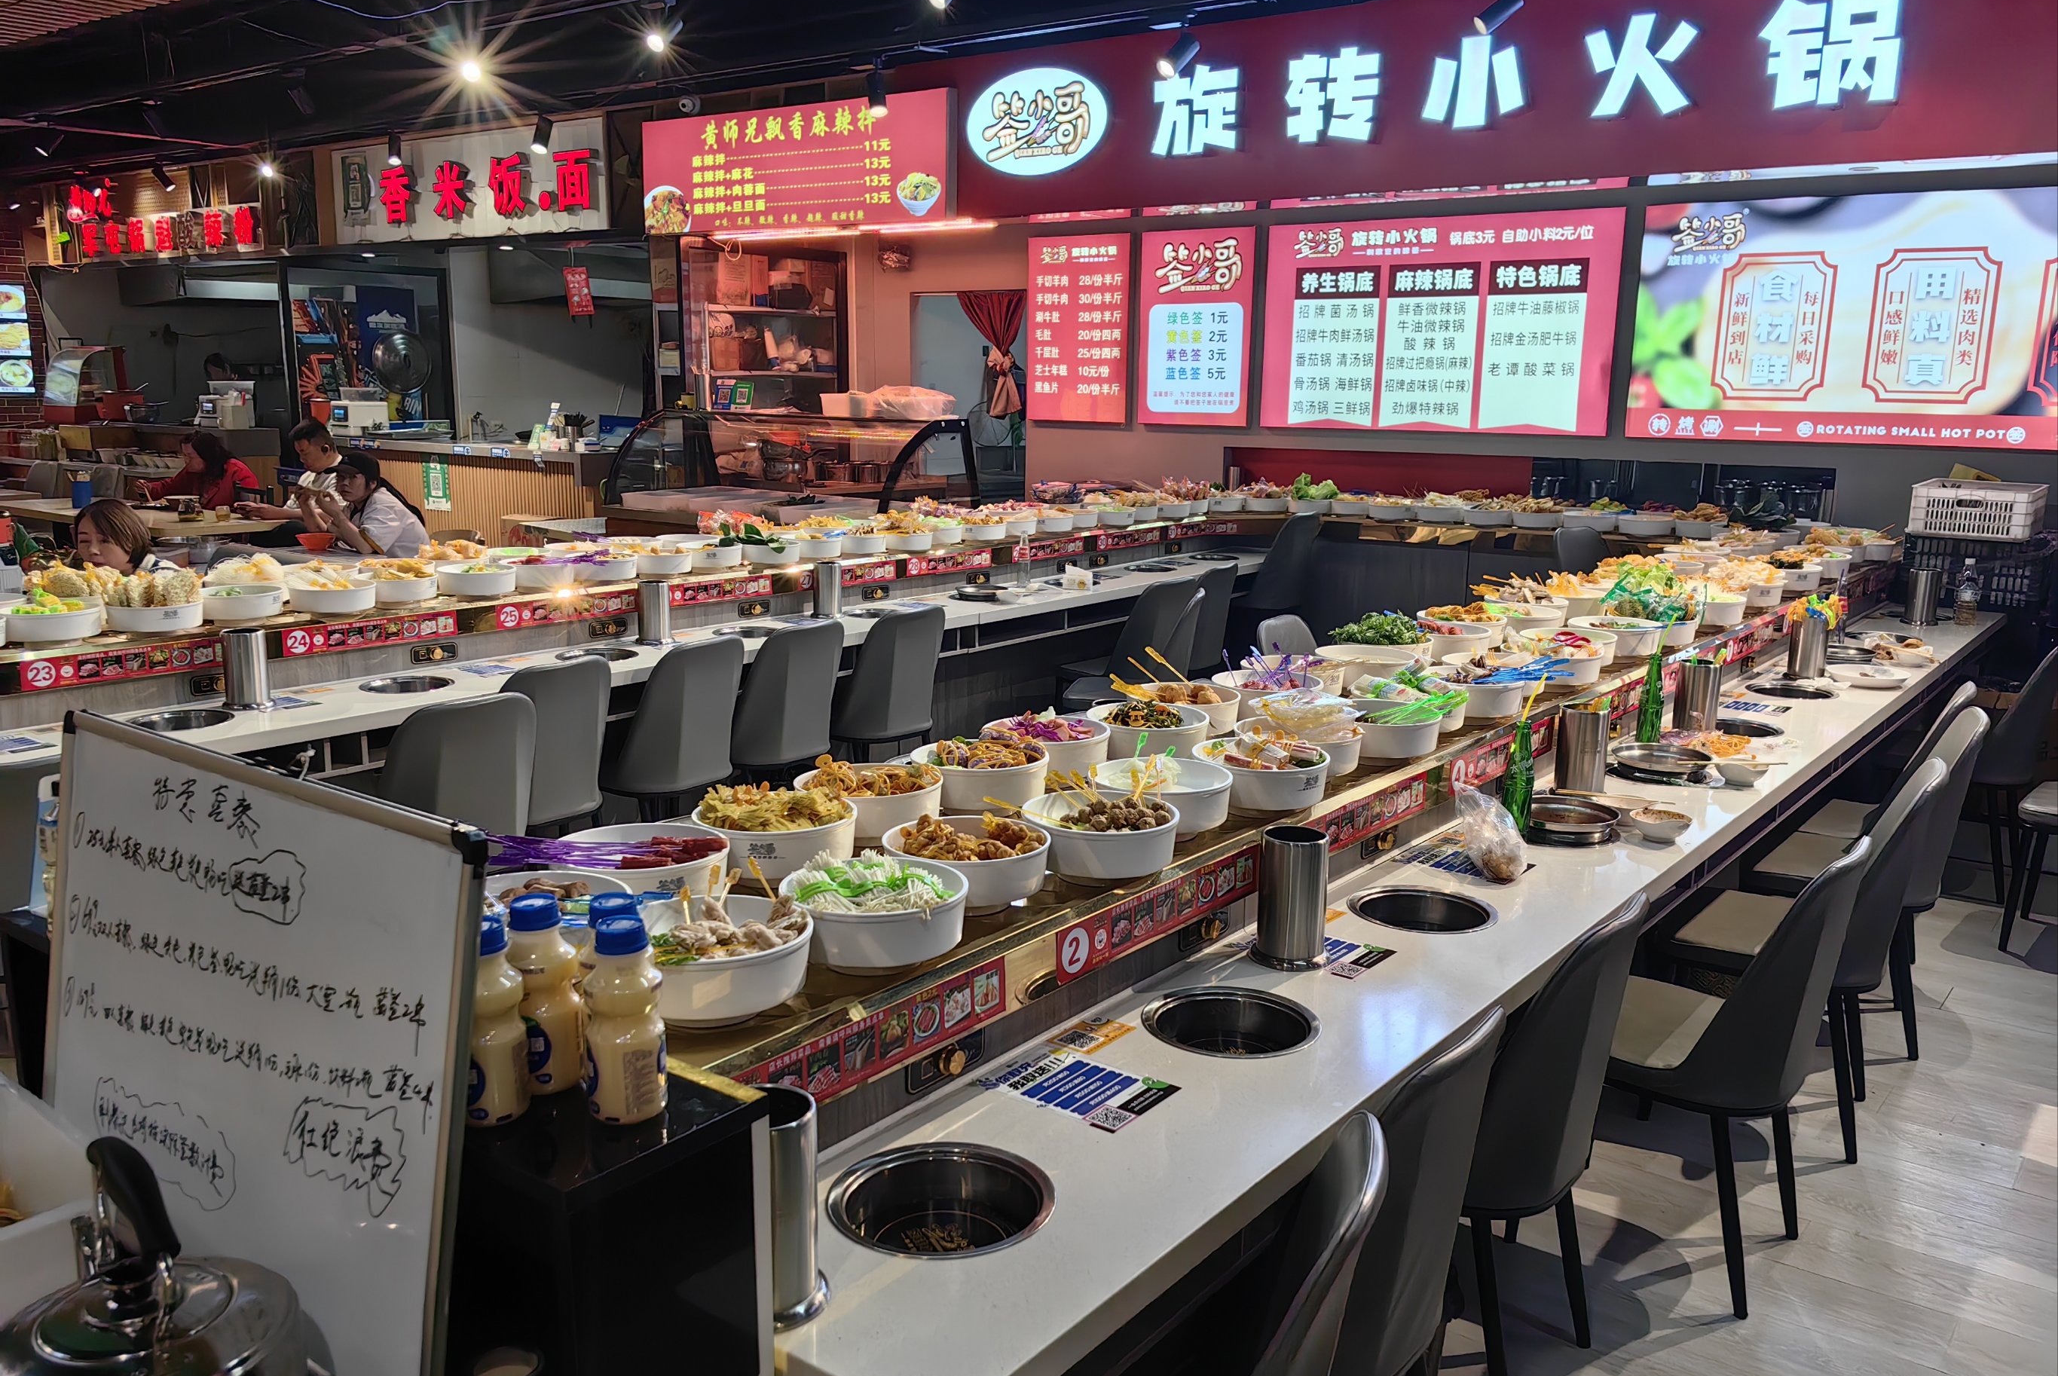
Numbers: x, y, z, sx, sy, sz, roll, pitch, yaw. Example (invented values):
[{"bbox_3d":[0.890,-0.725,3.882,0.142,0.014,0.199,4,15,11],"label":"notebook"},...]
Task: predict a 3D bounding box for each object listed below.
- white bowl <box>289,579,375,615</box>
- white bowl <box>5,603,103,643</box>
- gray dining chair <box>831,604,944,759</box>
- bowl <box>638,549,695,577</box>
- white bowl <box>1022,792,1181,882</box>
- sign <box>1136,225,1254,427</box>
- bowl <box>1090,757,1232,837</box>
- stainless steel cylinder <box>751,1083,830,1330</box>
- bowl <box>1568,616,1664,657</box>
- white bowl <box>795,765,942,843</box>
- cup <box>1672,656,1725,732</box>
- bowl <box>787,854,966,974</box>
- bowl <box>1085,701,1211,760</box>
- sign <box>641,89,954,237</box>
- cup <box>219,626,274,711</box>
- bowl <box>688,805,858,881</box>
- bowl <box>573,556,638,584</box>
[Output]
[{"bbox_3d":[-1.943,-0.247,4.485,0.226,0.086,0.226,1,11,0],"label":"white bowl"},{"bbox_3d":[-2.529,-0.167,4.172,0.230,0.075,0.230,1,11,0],"label":"white bowl"},{"bbox_3d":[-0.615,0.130,5.573,0.530,0.820,0.460,9,14,37],"label":"gray dining chair"},{"bbox_3d":[-1.310,-0.445,5.691,0.230,0.075,0.230,1,11,0],"label":"bowl"},{"bbox_3d":[0.103,0.221,2.302,0.226,0.086,0.226,1,11,0],"label":"white bowl"},{"bbox_3d":[0.930,-1.983,8.871,0.721,1.049,0.050,10,14,37],"label":"sign"},{"bbox_3d":[0.212,0.175,2.586,0.236,0.076,0.236,1,11,0],"label":"bowl"},{"bbox_3d":[-0.250,0.488,1.513,0.123,0.202,0.123,1,11,0],"label":"stainless steel cylinder"},{"bbox_3d":[1.563,-0.140,4.292,0.236,0.076,0.236,1,11,0],"label":"bowl"},{"bbox_3d":[-0.248,0.181,2.499,0.230,0.075,0.230,1,11,0],"label":"white bowl"},{"bbox_3d":[1.634,0.034,3.914,0.114,0.187,0.114,9,14,37],"label":"cup"},{"bbox_3d":[-0.188,0.285,1.964,0.226,0.086,0.226,1,11,0],"label":"bowl"},{"bbox_3d":[0.223,0.088,3.012,0.230,0.075,0.230,1,11,0],"label":"bowl"},{"bbox_3d":[-1.494,-3.229,9.980,2.670,0.707,0.090,9,14,37],"label":"sign"},{"bbox_3d":[-2.027,-0.047,4.157,0.120,0.196,0.120,1,11,0],"label":"cup"},{"bbox_3d":[-0.356,0.207,2.258,0.227,0.070,0.227,1,11,0],"label":"bowl"},{"bbox_3d":[-1.454,-0.412,5.463,0.236,0.076,0.236,1,11,0],"label":"bowl"}]

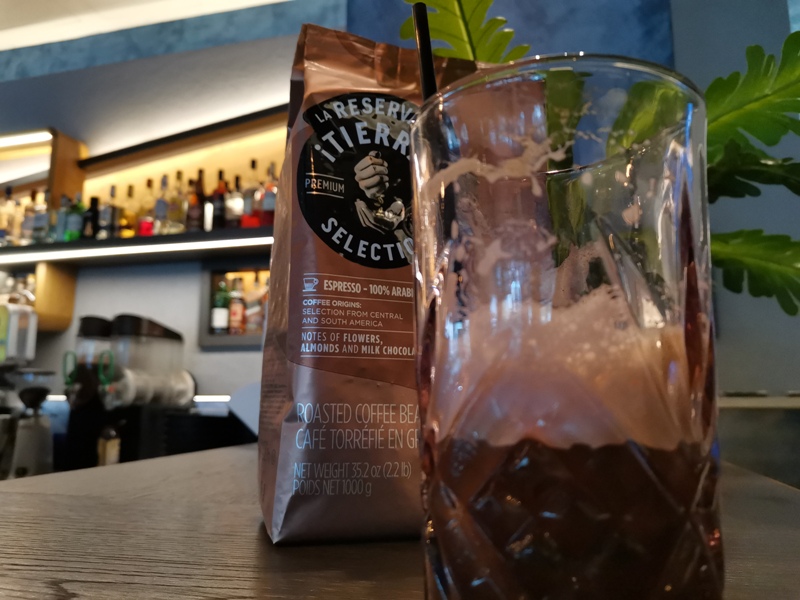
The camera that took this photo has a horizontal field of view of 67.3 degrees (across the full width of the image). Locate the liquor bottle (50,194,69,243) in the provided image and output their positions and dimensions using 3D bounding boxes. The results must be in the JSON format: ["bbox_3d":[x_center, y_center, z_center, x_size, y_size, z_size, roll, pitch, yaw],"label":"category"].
[{"bbox_3d":[-1.707,-0.403,3.037,0.082,0.261,0.075,-2,-10,14],"label":"liquor bottle"}]

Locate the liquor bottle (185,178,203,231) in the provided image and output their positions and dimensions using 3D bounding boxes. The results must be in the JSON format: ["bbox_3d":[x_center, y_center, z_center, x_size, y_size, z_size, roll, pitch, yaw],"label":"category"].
[{"bbox_3d":[-1.031,-0.468,3.000,0.085,0.280,0.085,-2,-6,12],"label":"liquor bottle"}]

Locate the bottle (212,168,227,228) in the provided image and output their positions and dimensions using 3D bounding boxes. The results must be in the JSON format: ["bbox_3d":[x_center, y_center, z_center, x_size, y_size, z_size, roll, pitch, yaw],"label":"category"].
[{"bbox_3d":[-0.892,-0.489,2.970,0.073,0.305,0.073,-2,-6,12],"label":"bottle"}]

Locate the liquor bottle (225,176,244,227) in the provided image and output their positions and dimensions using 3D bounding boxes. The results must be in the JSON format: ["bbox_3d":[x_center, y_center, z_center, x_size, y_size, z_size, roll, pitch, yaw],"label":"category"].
[{"bbox_3d":[-0.810,-0.478,2.940,0.090,0.275,0.090,-2,-6,12],"label":"liquor bottle"}]

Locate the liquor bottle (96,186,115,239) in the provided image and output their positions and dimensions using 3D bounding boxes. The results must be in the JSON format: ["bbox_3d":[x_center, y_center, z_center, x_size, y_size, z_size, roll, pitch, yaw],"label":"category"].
[{"bbox_3d":[-1.445,-0.428,2.978,0.078,0.291,0.078,-2,-10,14],"label":"liquor bottle"}]

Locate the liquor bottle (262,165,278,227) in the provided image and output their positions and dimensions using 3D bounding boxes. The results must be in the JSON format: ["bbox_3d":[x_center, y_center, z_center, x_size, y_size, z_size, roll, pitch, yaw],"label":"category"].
[{"bbox_3d":[-0.628,-0.513,2.920,0.082,0.315,0.082,-2,-6,12],"label":"liquor bottle"}]

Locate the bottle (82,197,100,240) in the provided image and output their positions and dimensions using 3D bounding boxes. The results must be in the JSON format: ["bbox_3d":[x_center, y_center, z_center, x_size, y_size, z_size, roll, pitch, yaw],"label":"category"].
[{"bbox_3d":[-1.607,-0.419,3.130,0.090,0.240,0.085,-2,-6,12],"label":"bottle"}]

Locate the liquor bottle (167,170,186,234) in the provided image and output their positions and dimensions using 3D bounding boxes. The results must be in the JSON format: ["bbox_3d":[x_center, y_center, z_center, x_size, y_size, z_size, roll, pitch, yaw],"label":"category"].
[{"bbox_3d":[-1.062,-0.461,2.883,0.085,0.326,0.085,-2,-10,14],"label":"liquor bottle"}]

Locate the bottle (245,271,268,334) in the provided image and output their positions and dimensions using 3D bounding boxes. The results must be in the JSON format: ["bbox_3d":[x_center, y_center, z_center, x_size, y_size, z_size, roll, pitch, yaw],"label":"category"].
[{"bbox_3d":[-0.712,0.012,2.980,0.085,0.300,0.082,-2,-10,14],"label":"bottle"}]

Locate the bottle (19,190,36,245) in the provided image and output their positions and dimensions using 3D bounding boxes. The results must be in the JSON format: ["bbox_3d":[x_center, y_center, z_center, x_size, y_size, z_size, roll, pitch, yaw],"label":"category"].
[{"bbox_3d":[-1.904,-0.415,3.096,0.078,0.302,0.078,-2,-10,14],"label":"bottle"}]

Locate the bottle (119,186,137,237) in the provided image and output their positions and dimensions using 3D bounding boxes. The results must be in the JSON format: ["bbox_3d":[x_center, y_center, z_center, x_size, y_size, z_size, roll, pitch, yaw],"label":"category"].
[{"bbox_3d":[-1.324,-0.427,2.946,0.080,0.280,0.080,-2,-10,14],"label":"bottle"}]

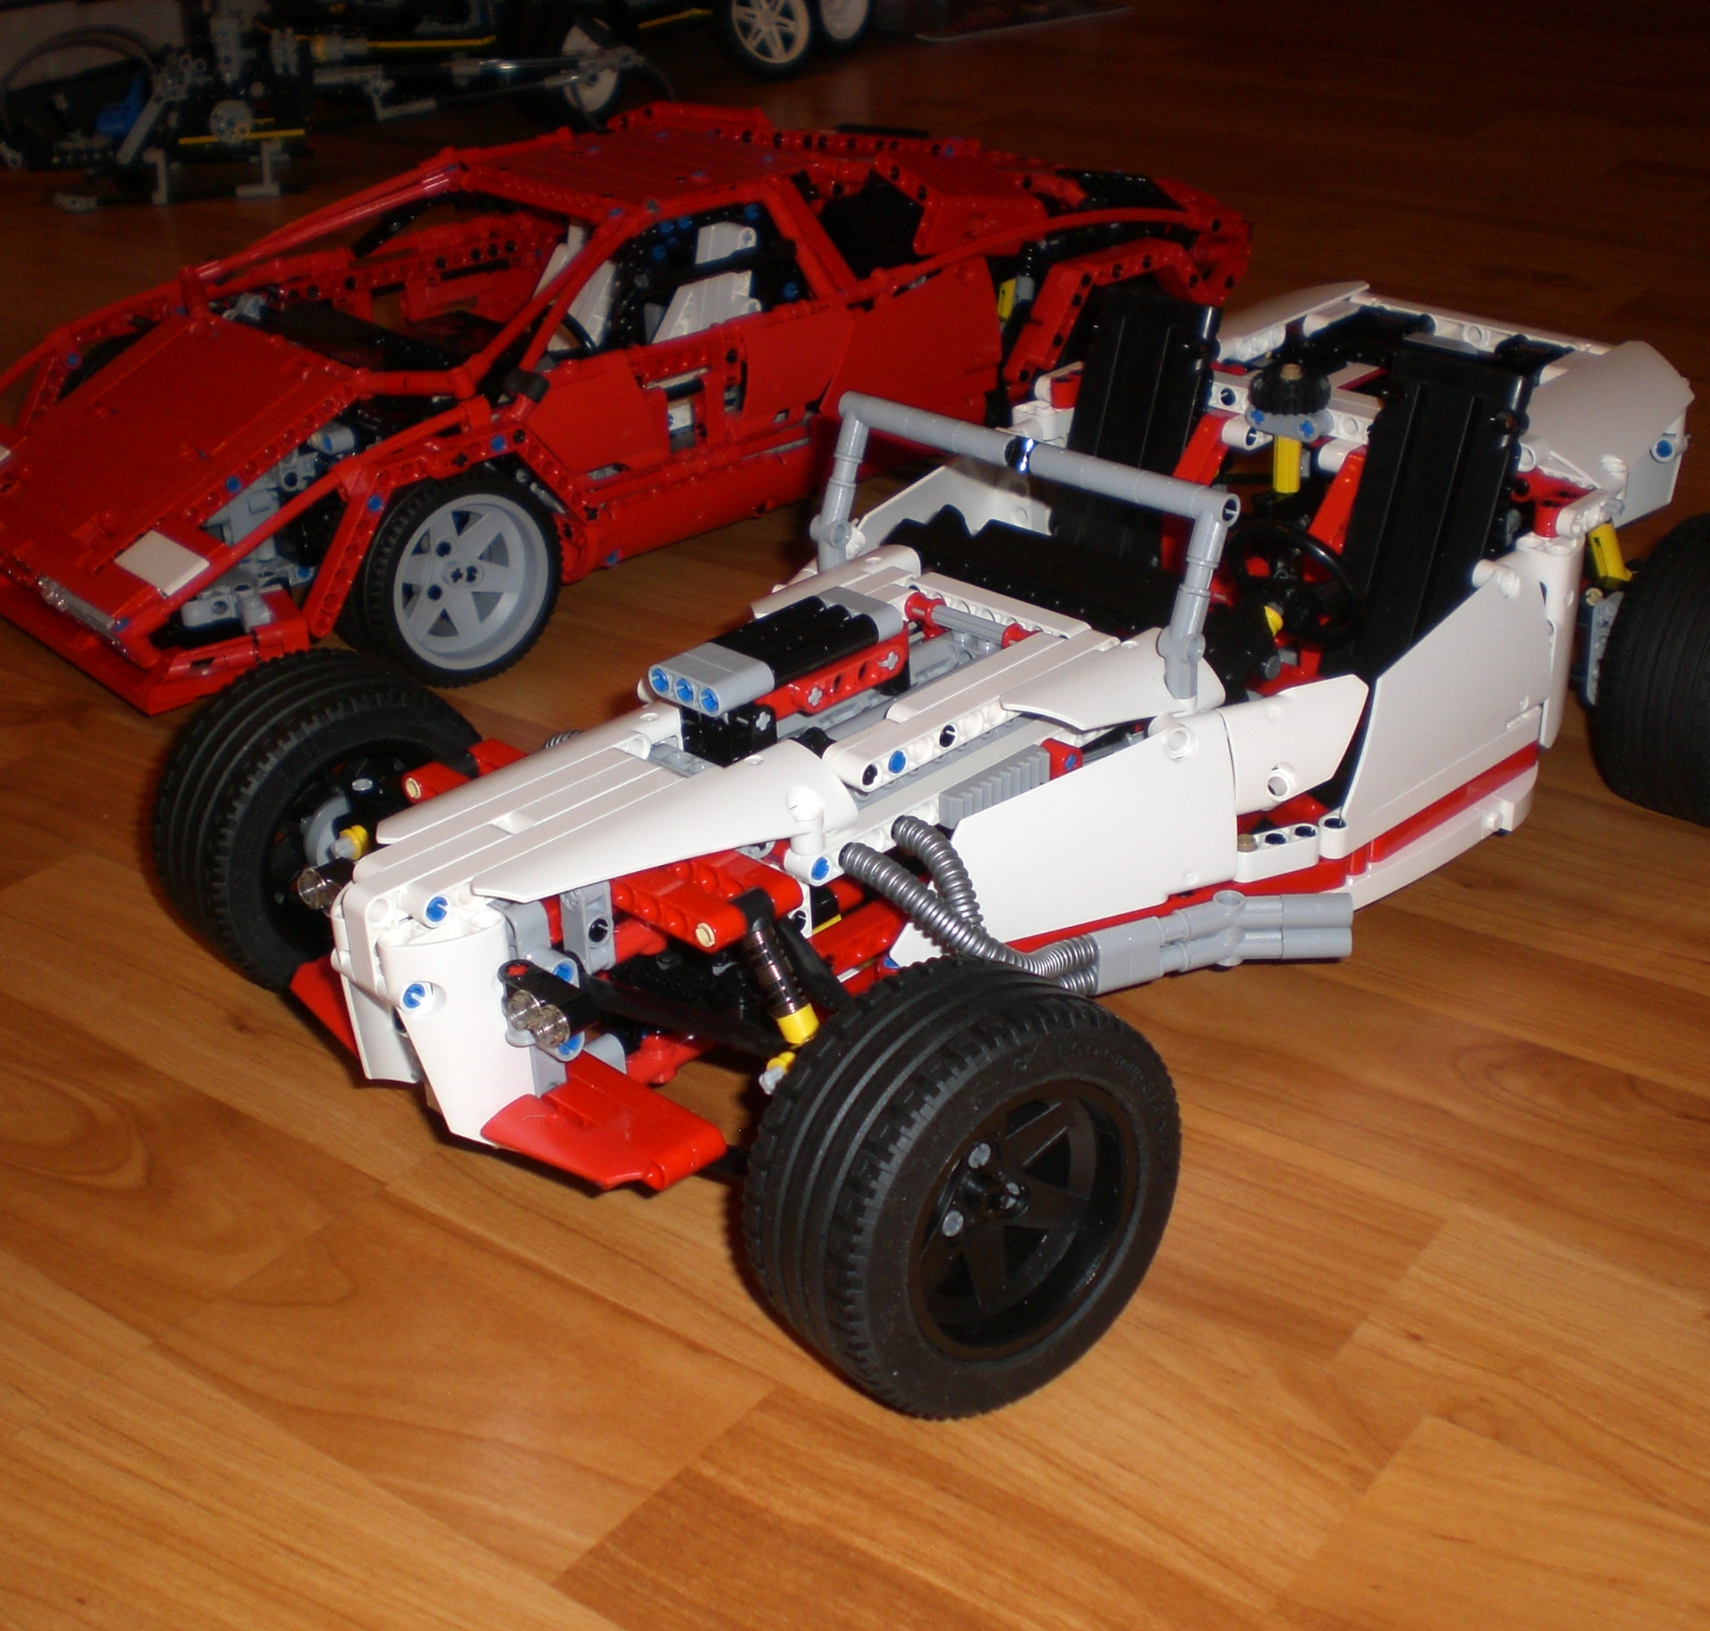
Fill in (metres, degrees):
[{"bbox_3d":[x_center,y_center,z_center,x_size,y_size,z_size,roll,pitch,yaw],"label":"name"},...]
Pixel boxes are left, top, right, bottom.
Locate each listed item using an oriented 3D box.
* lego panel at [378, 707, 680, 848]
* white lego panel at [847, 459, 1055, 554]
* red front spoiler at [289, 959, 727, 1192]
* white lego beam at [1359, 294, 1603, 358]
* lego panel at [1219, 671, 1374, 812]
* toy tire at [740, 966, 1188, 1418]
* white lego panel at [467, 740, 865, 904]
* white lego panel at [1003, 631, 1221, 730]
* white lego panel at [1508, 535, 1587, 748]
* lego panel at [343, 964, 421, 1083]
[{"bbox_3d":[-0.067,-0.008,0.506,0.088,0.015,0.020,-26,36,-38],"label":"lego panel"},{"bbox_3d":[0.036,-0.085,0.677,0.087,0.047,0.015,-26,37,-38],"label":"white lego panel"},{"bbox_3d":[-0.080,0.049,0.497,0.033,0.013,0.124,-26,37,-38],"label":"red front spoiler"},{"bbox_3d":[0.185,-0.143,0.709,0.008,0.008,0.086,-27,37,-37],"label":"white lego beam"},{"bbox_3d":[0.099,-0.019,0.563,0.045,0.029,0.015,-16,31,-25],"label":"lego panel"},{"bbox_3d":[0.021,0.070,0.453,0.082,0.082,0.038,-20,33,-30],"label":"toy tire"},{"bbox_3d":[-0.037,0.008,0.487,0.086,0.017,0.023,-26,37,-38],"label":"white lego panel"},{"bbox_3d":[0.059,-0.023,0.541,0.057,0.018,0.021,-26,37,-38],"label":"white lego panel"},{"bbox_3d":[0.168,-0.040,0.599,0.026,0.058,0.015,-26,37,-38],"label":"white lego panel"},{"bbox_3d":[-0.097,0.034,0.482,0.015,0.051,0.022,-26,36,-38],"label":"lego panel"}]

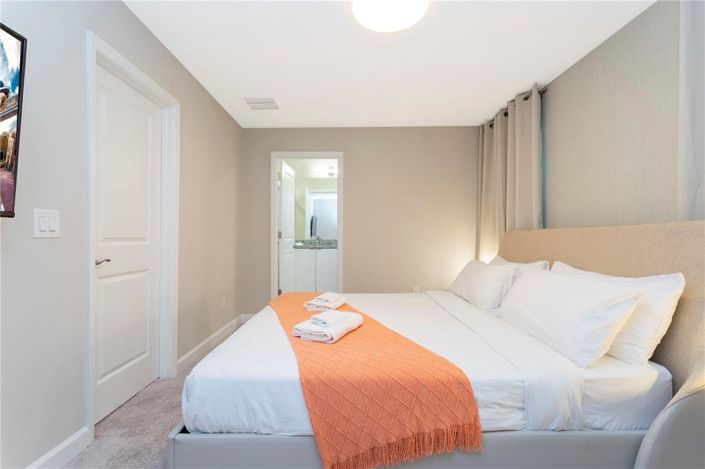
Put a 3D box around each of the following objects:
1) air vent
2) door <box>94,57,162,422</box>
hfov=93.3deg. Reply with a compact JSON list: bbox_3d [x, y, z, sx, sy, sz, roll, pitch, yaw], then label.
[{"bbox_3d":[-0.930,-1.345,3.449,0.335,0.022,0.340,0,0,-1],"label":"air vent"},{"bbox_3d":[-1.468,0.055,2.142,0.045,2.030,0.745,0,0,-1],"label":"door"}]

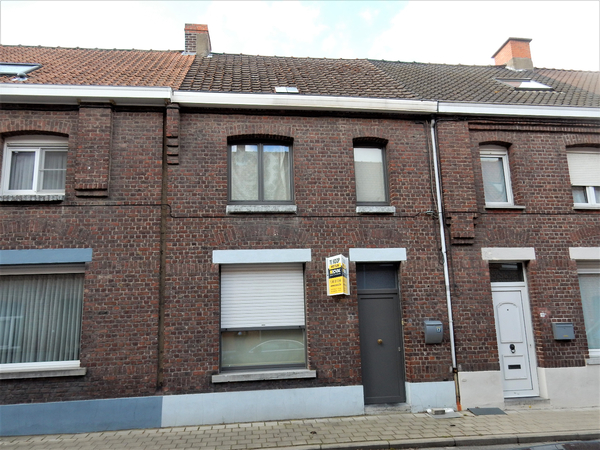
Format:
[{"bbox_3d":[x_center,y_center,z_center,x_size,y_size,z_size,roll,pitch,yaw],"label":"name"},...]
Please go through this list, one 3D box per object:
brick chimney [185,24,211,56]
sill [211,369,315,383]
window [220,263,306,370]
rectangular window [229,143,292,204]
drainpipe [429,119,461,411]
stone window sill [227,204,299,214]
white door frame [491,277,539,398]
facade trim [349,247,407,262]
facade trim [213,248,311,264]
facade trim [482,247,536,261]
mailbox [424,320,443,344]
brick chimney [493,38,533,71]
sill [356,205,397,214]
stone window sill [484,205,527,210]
[{"bbox_3d":[-2.831,-4.895,12.046,0.621,0.941,0.780,0,-11,-8],"label":"brick chimney"},{"bbox_3d":[-0.633,2.690,7.759,1.839,0.135,0.220,0,-11,-8],"label":"sill"},{"bbox_3d":[-0.677,1.727,8.131,1.609,1.978,0.120,0,-11,-8],"label":"window"},{"bbox_3d":[-0.782,-1.040,8.632,1.306,1.315,0.100,0,-11,-8],"label":"rectangular window"},{"bbox_3d":[2.640,0.555,7.852,0.100,5.284,0.110,0,-10,-8],"label":"drainpipe"},{"bbox_3d":[-0.735,-0.285,8.354,1.323,0.136,0.200,0,-11,-8],"label":"stone window sill"},{"bbox_3d":[4.264,2.271,8.731,0.892,2.296,0.090,0,-11,-8],"label":"white door frame"},{"bbox_3d":[1.526,0.580,8.461,1.122,0.253,0.100,0,-11,-8],"label":"facade trim"},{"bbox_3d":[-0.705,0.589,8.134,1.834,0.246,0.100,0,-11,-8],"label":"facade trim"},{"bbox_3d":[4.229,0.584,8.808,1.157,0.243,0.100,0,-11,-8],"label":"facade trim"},{"bbox_3d":[2.528,2.027,8.201,0.340,0.397,0.150,0,-11,-8],"label":"mailbox"},{"bbox_3d":[6.554,-4.977,13.325,0.730,1.040,0.970,0,-11,-8],"label":"brick chimney"},{"bbox_3d":[1.474,-0.289,8.621,0.793,0.140,0.220,0,-11,-8],"label":"sill"},{"bbox_3d":[4.208,-0.350,9.005,0.891,0.065,0.220,0,-11,-8],"label":"stone window sill"}]

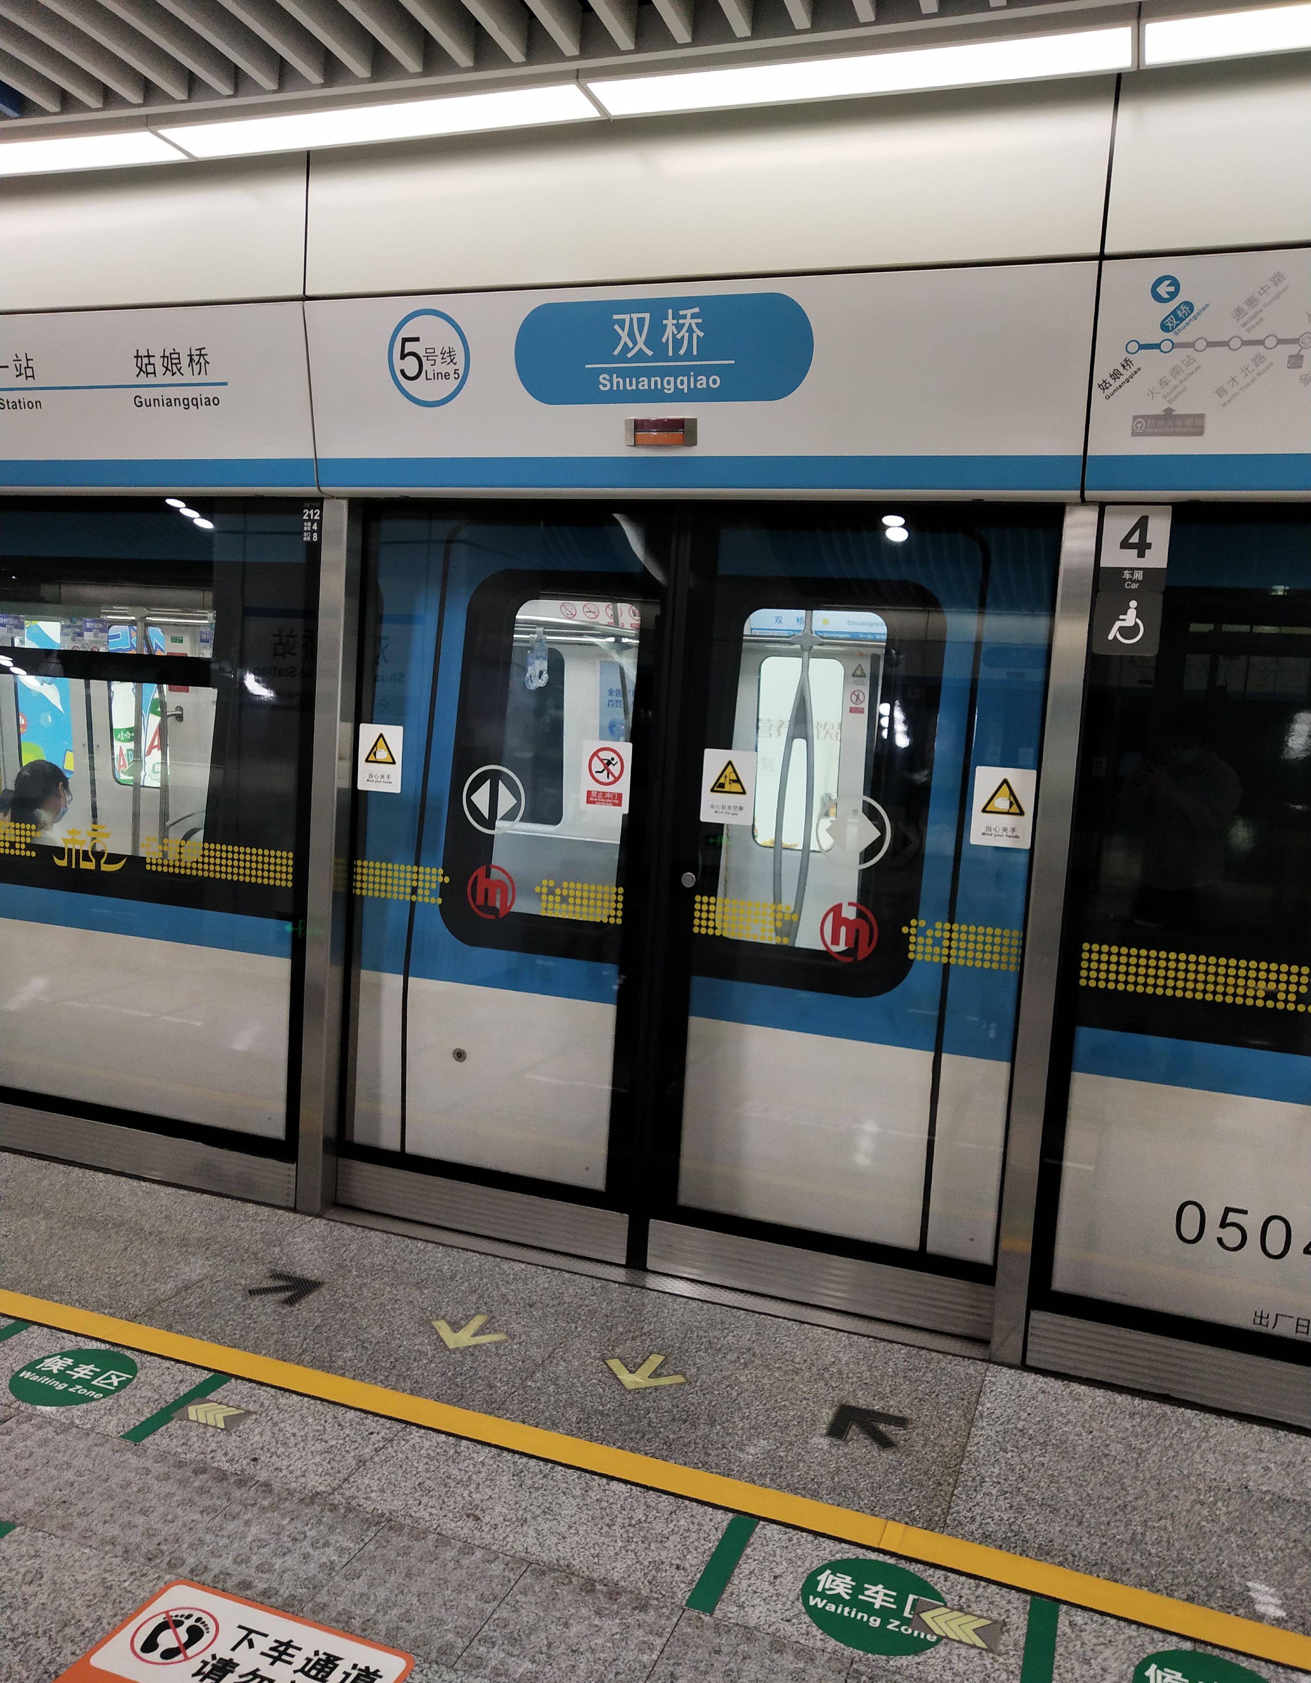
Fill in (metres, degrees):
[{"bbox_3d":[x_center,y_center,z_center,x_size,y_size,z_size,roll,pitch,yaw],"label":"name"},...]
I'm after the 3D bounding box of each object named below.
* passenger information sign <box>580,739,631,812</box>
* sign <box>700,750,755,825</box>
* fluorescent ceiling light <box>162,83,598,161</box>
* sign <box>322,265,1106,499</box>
[{"bbox_3d":[-0.131,-0.172,4.041,0.142,0.188,0.010,6,6,21],"label":"passenger information sign"},{"bbox_3d":[0.191,-0.140,3.916,0.145,0.190,0.010,6,6,21],"label":"sign"},{"bbox_3d":[-0.677,-1.732,3.639,1.146,0.040,0.183,6,6,21],"label":"fluorescent ceiling light"},{"bbox_3d":[0.024,-1.099,3.706,1.999,0.503,0.060,6,19,21],"label":"sign"}]

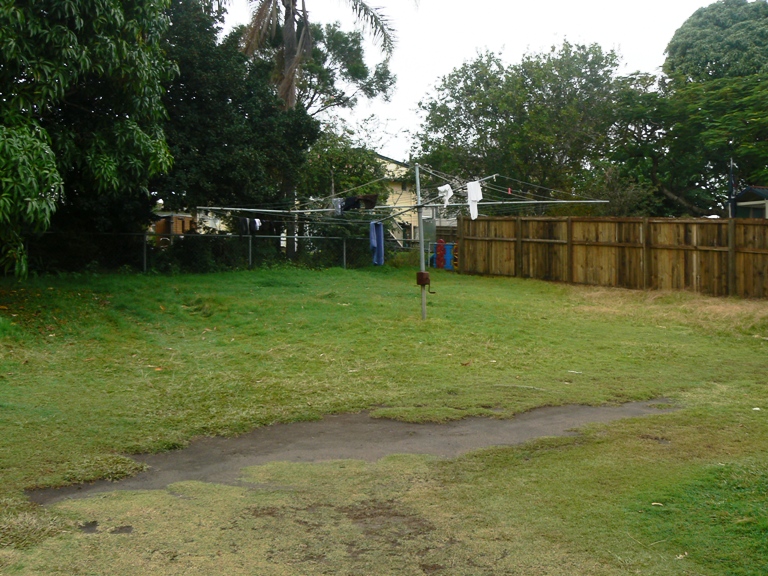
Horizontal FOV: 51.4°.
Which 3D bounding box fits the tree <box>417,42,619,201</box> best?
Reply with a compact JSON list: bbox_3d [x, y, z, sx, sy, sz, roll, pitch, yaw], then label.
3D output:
[{"bbox_3d":[5.500,-5.650,33.000,8.500,9.000,7.800,0,1,0],"label":"tree"}]

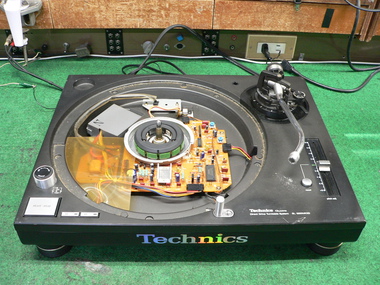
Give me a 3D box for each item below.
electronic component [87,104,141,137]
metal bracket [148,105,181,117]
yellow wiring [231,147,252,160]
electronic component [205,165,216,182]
[{"bbox_3d":[-0.126,-0.029,0.670,0.062,0.026,0.065,24,47,23],"label":"electronic component"},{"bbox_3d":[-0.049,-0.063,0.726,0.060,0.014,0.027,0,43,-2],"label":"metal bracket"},{"bbox_3d":[0.082,0.016,0.623,0.014,0.010,0.042,-30,51,-30],"label":"yellow wiring"},{"bbox_3d":[0.031,0.047,0.602,0.013,0.005,0.033,0,42,-2],"label":"electronic component"}]

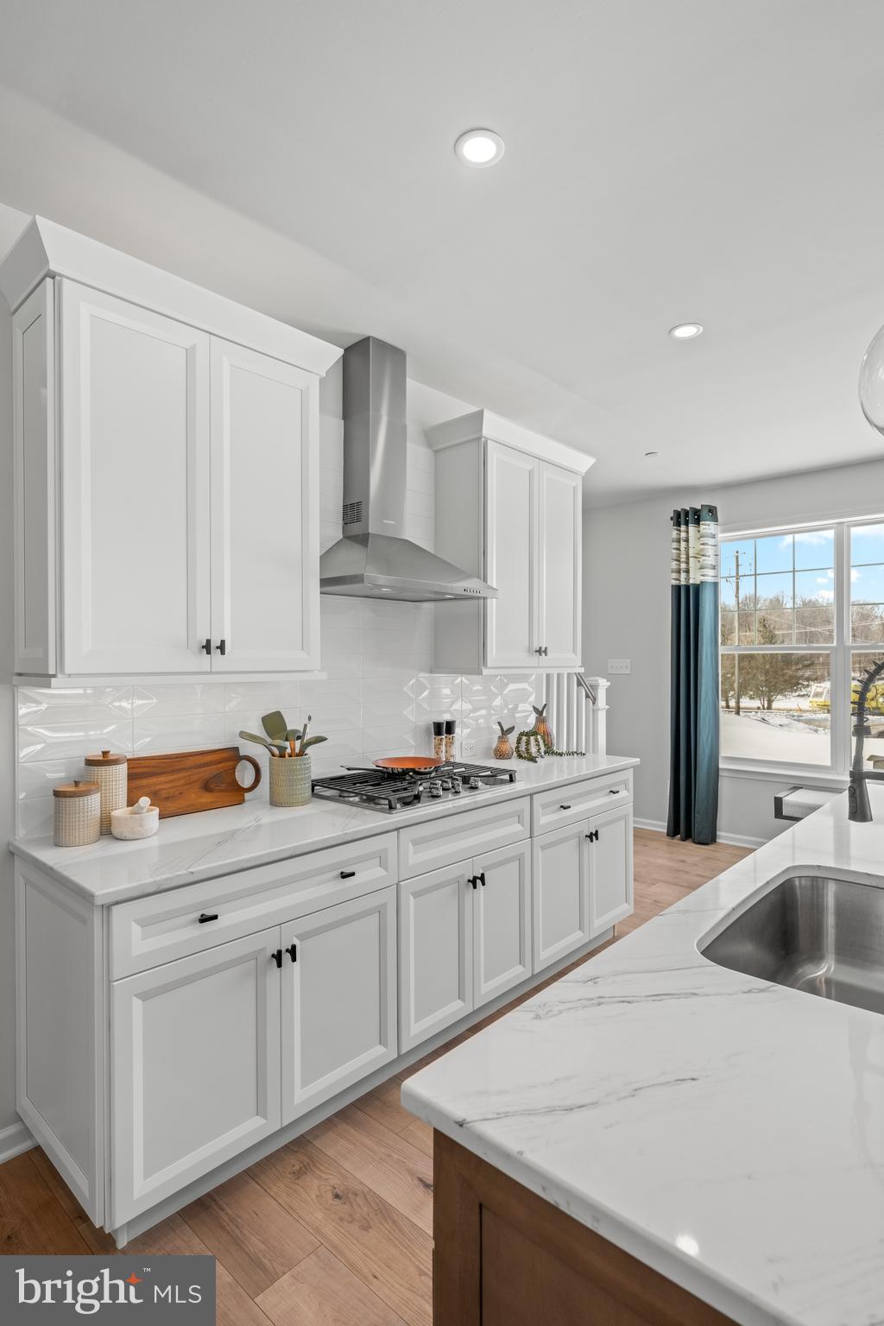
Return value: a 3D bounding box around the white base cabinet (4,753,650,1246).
[{"bbox_3d":[-0.099,0.976,2.593,0.655,0.914,2.637,0,0,44],"label":"white base cabinet"}]

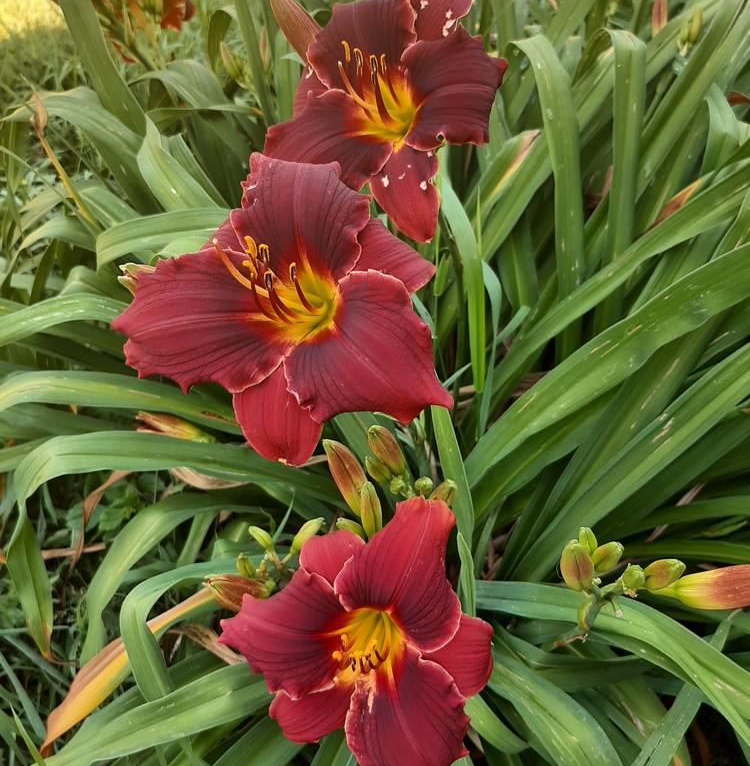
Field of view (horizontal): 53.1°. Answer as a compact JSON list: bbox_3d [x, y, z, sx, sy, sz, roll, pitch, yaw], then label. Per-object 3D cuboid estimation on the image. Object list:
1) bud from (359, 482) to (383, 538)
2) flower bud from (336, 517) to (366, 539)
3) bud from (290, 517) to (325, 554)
[{"bbox_3d":[-0.003,0.072,0.425,0.012,0.034,0.012,-5,27,0],"label":"bud"},{"bbox_3d":[-0.013,0.084,0.430,0.009,0.024,0.009,-56,22,0],"label":"flower bud"},{"bbox_3d":[-0.042,0.097,0.475,0.011,0.031,0.011,43,17,0],"label":"bud"}]

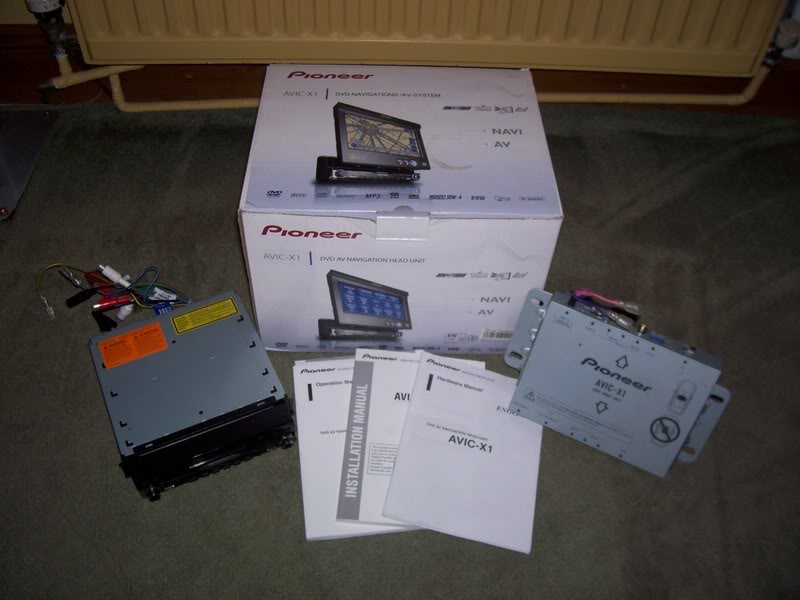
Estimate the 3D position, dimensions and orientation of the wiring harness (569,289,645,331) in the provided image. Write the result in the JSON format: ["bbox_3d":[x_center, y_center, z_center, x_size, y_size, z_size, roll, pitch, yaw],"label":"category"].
[{"bbox_3d":[0.214,0.010,0.815,0.074,0.033,0.033,21,51,16],"label":"wiring harness"}]

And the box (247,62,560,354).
[{"bbox_3d":[-0.001,-0.112,0.966,0.324,0.224,0.270,1,48,-1],"label":"box"}]

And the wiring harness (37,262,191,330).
[{"bbox_3d":[-0.359,-0.007,0.987,0.198,0.035,0.100,2,48,0],"label":"wiring harness"}]

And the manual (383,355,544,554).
[{"bbox_3d":[0.078,0.160,0.863,0.152,0.007,0.215,11,49,5],"label":"manual"}]

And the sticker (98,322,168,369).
[{"bbox_3d":[-0.301,0.051,0.890,0.068,0.001,0.041,-18,51,-18],"label":"sticker"}]

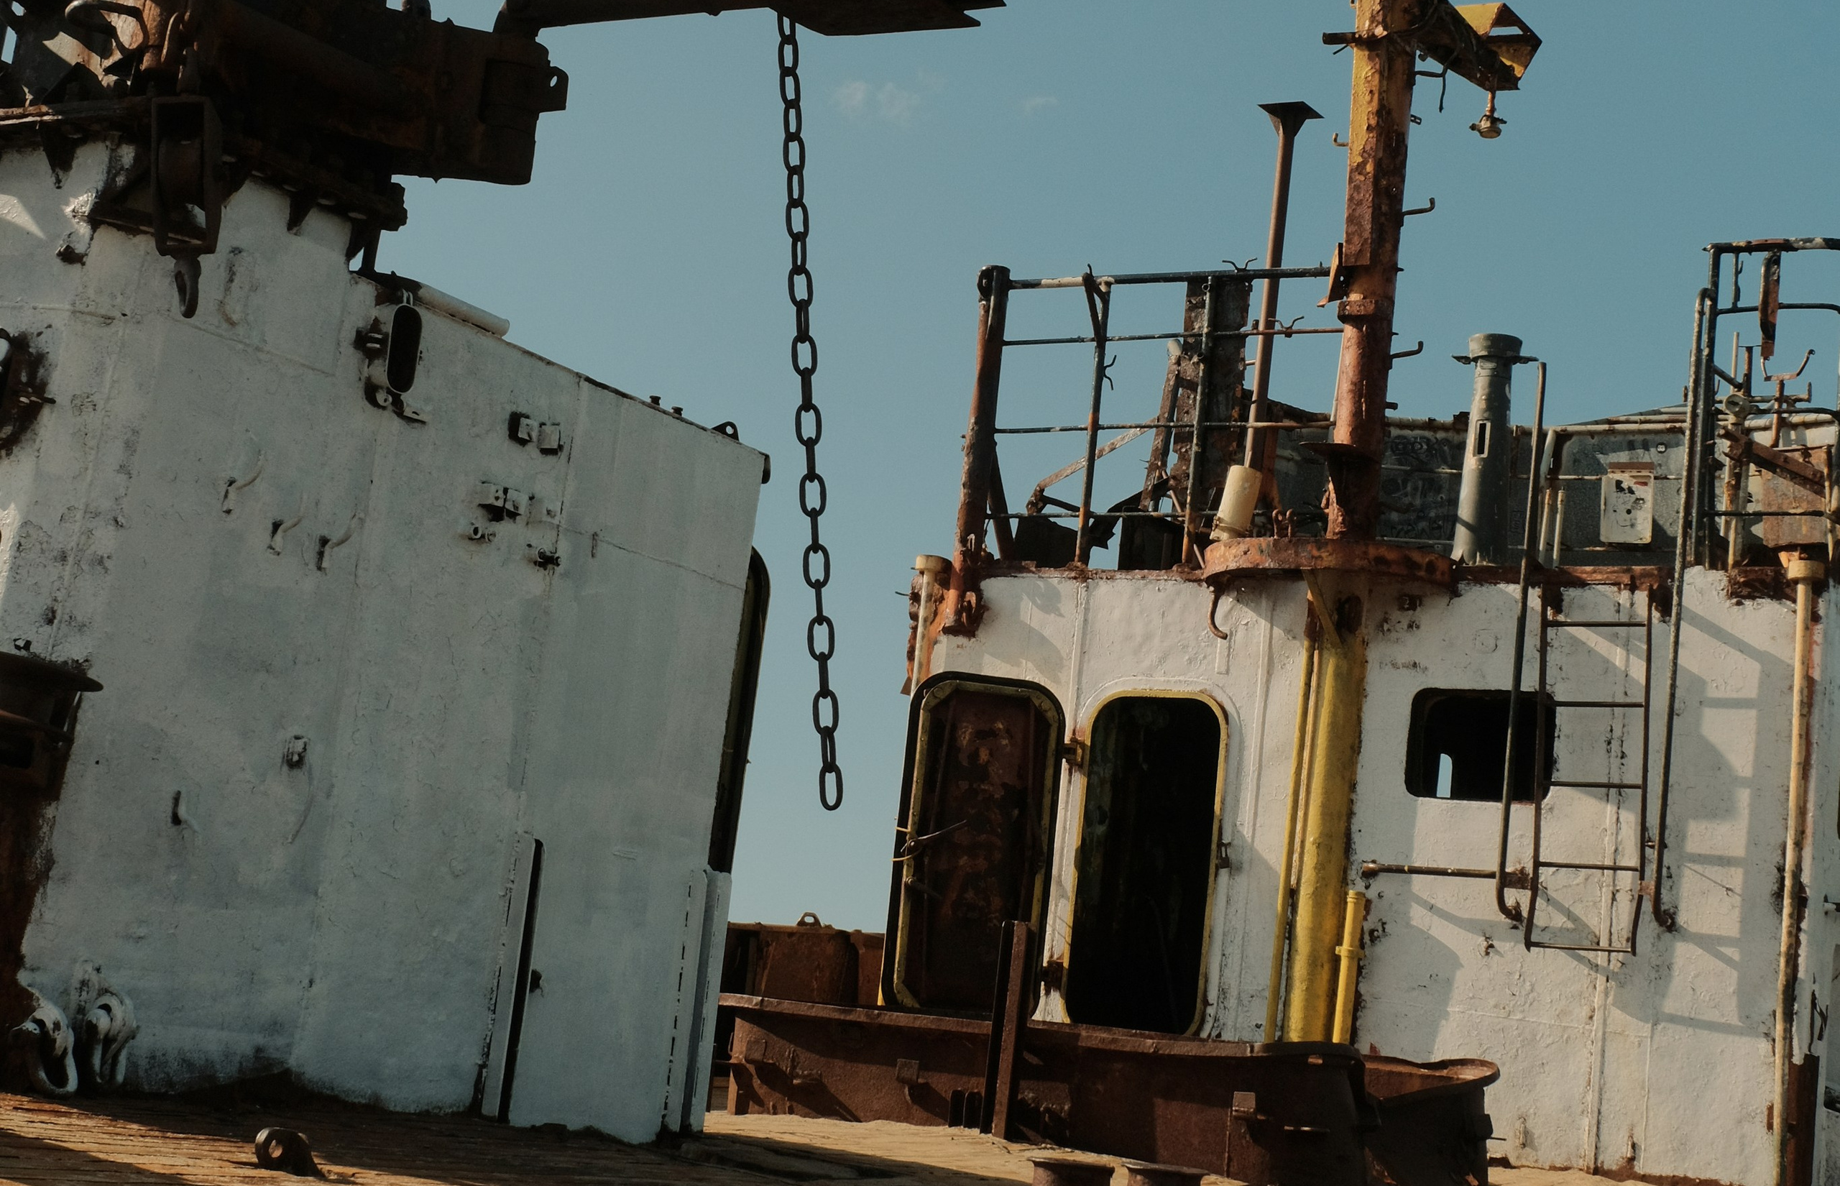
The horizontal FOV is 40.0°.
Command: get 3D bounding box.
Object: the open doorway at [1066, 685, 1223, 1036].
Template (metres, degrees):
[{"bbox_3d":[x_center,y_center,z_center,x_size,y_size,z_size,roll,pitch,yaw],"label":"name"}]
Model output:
[{"bbox_3d":[0.923,1.113,10.364,0.630,1.400,0.100,0,-11,28],"label":"open doorway"}]

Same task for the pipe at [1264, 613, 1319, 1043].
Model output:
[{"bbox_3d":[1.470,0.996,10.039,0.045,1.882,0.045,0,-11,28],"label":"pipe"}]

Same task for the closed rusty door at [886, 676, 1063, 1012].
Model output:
[{"bbox_3d":[0.235,1.046,10.400,0.660,1.400,0.090,4,-10,11],"label":"closed rusty door"}]

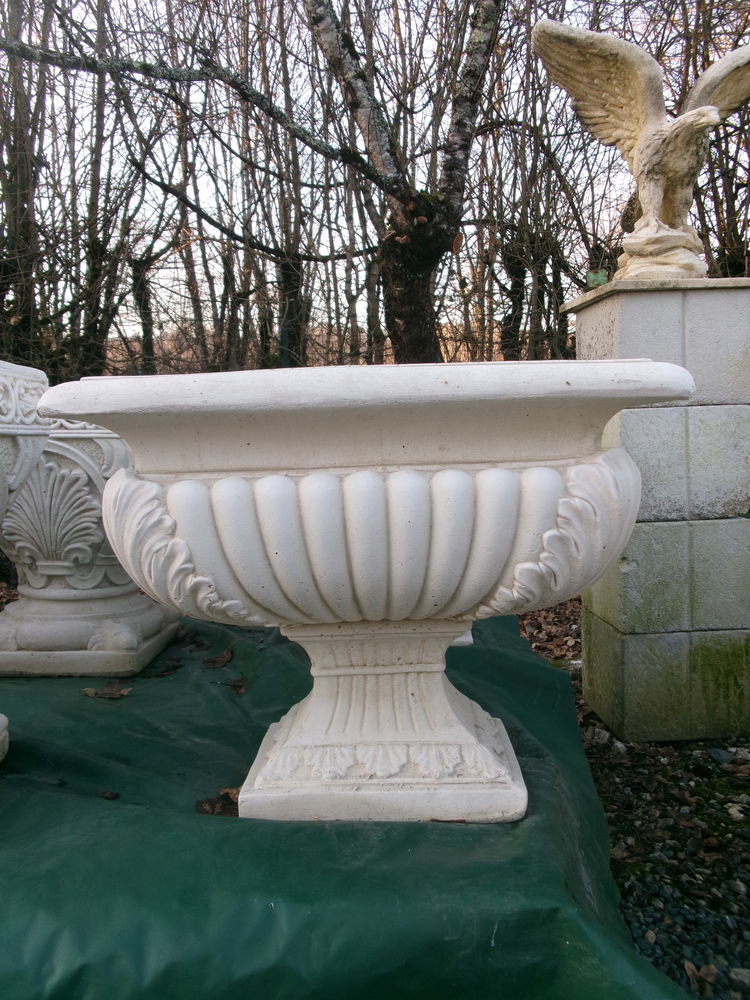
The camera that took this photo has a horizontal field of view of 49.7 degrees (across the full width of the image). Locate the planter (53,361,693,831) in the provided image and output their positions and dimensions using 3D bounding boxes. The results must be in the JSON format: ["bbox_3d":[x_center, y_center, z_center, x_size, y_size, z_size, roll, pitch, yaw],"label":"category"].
[{"bbox_3d":[0.007,0.120,1.147,0.692,0.560,0.577,-2,4,3],"label":"planter"}]

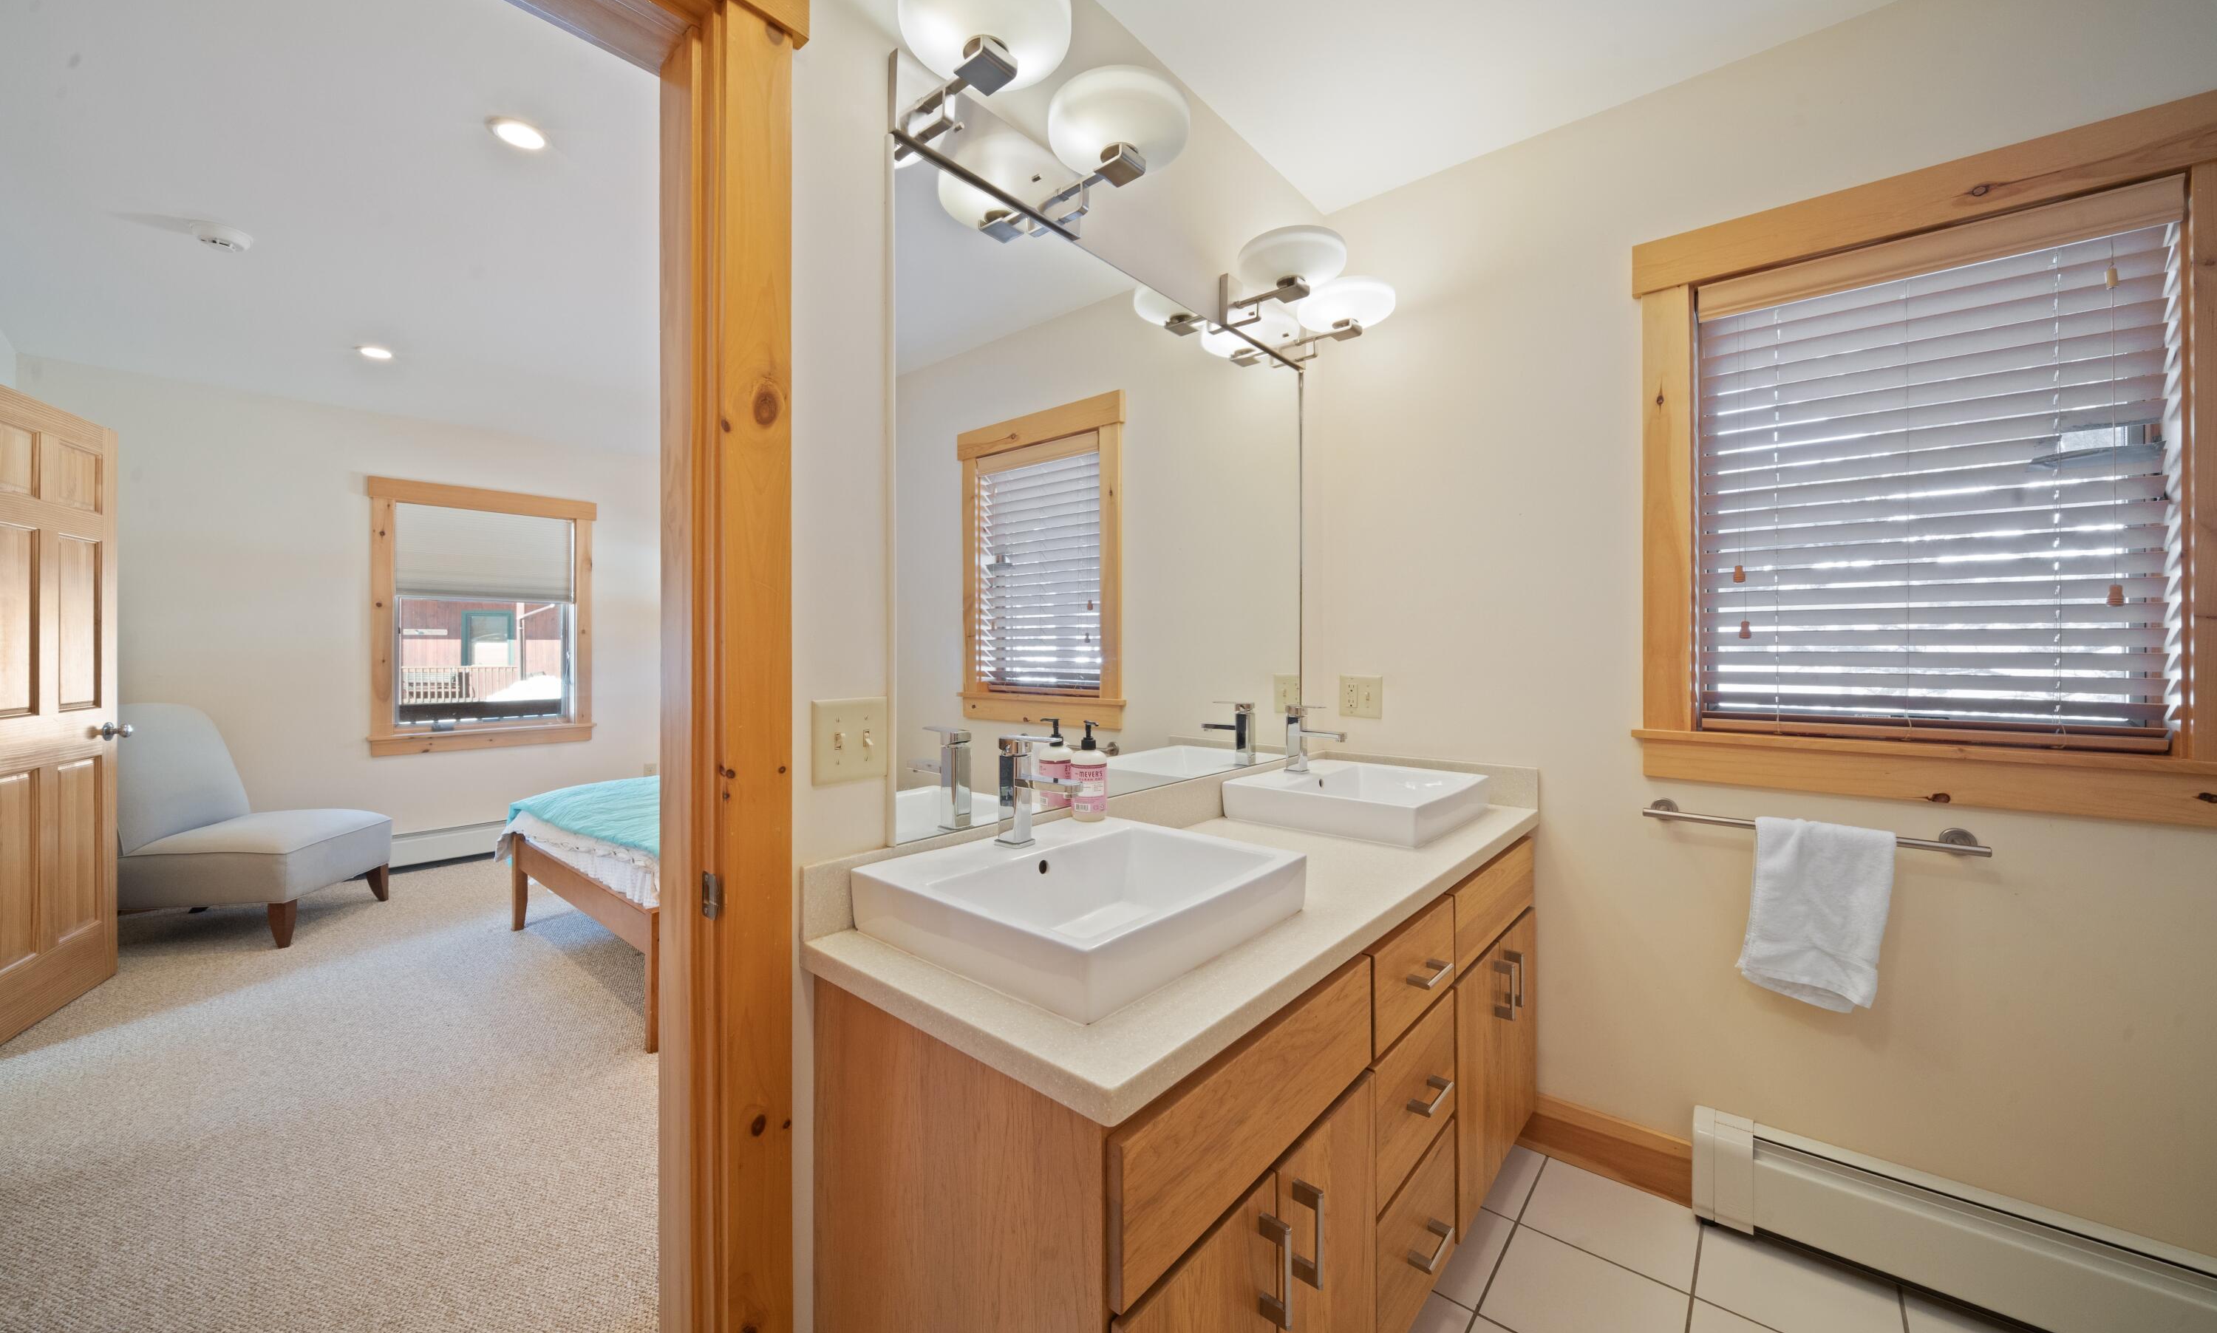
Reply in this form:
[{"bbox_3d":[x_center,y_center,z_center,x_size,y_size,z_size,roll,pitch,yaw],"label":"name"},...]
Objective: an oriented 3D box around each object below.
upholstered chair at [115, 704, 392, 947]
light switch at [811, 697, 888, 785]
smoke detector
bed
[{"bbox_3d":[-3.906,0.675,3.301,0.840,0.990,0.650,0,1,-13],"label":"upholstered chair"},{"bbox_3d":[-0.379,0.112,1.085,0.015,0.121,0.120,1,1,41],"label":"light switch"},{"bbox_3d":[-2.796,-1.359,2.330,0.135,0.045,0.135,1,1,41],"label":"smoke detector"},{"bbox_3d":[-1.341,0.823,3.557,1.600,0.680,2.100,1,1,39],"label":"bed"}]

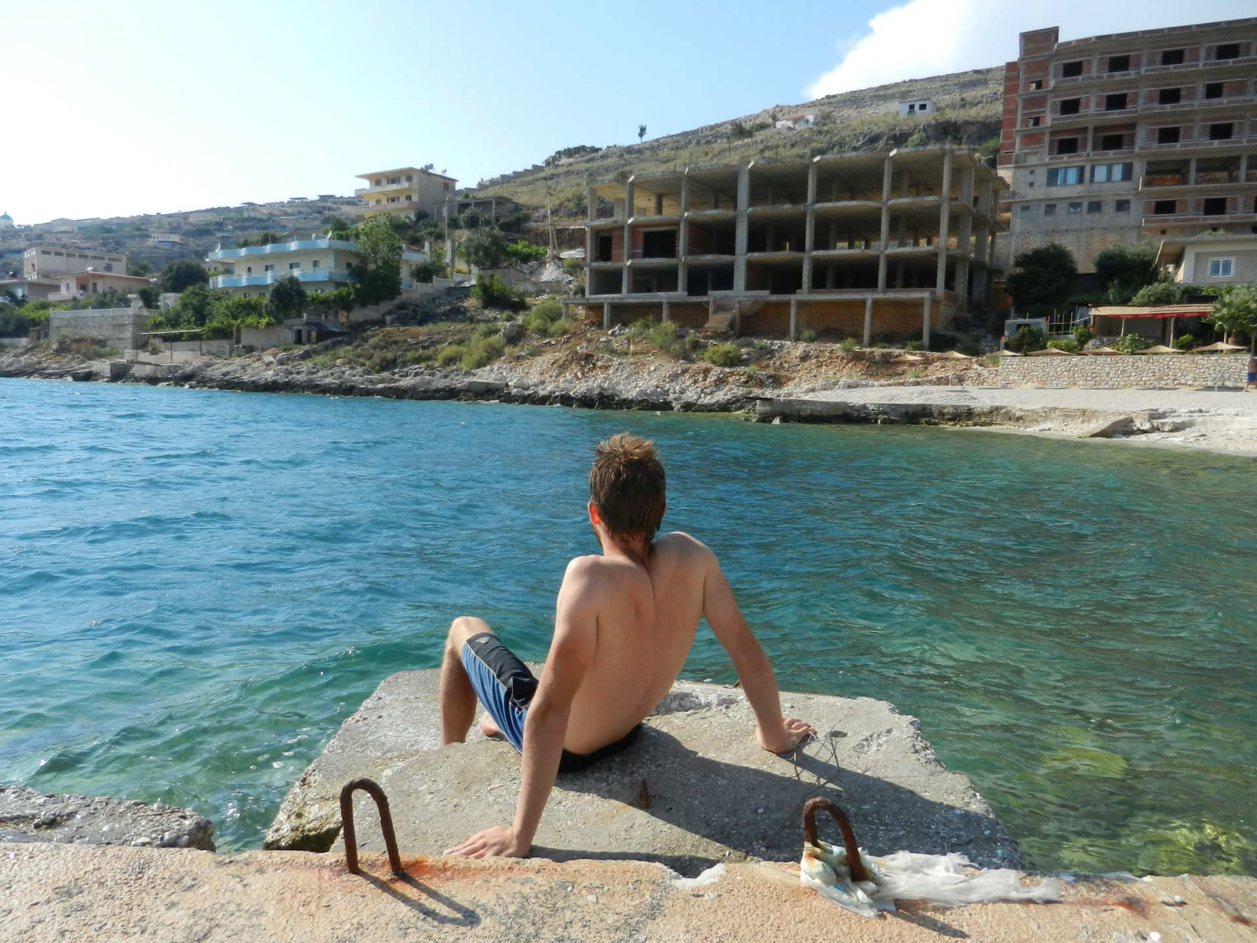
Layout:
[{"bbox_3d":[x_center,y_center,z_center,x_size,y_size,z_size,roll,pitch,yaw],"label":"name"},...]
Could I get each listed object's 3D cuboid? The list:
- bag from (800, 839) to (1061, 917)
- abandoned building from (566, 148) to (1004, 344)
[{"bbox_3d":[0.542,0.715,1.623,0.460,0.080,0.190,2,5,0],"label":"bag"},{"bbox_3d":[11.886,-16.290,73.537,30.047,13.000,19.011,6,7,35],"label":"abandoned building"}]

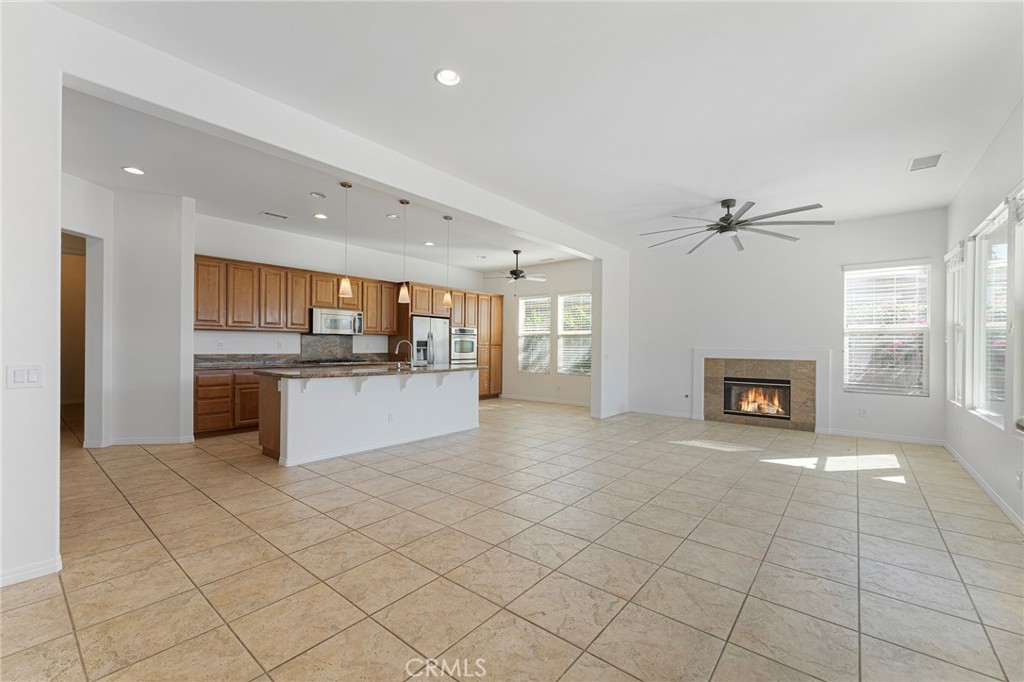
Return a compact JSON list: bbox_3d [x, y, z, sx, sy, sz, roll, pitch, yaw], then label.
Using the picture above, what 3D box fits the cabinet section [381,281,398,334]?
[{"bbox_3d":[-2.208,-0.552,6.905,0.330,0.863,0.316,0,-1,40],"label":"cabinet section"}]

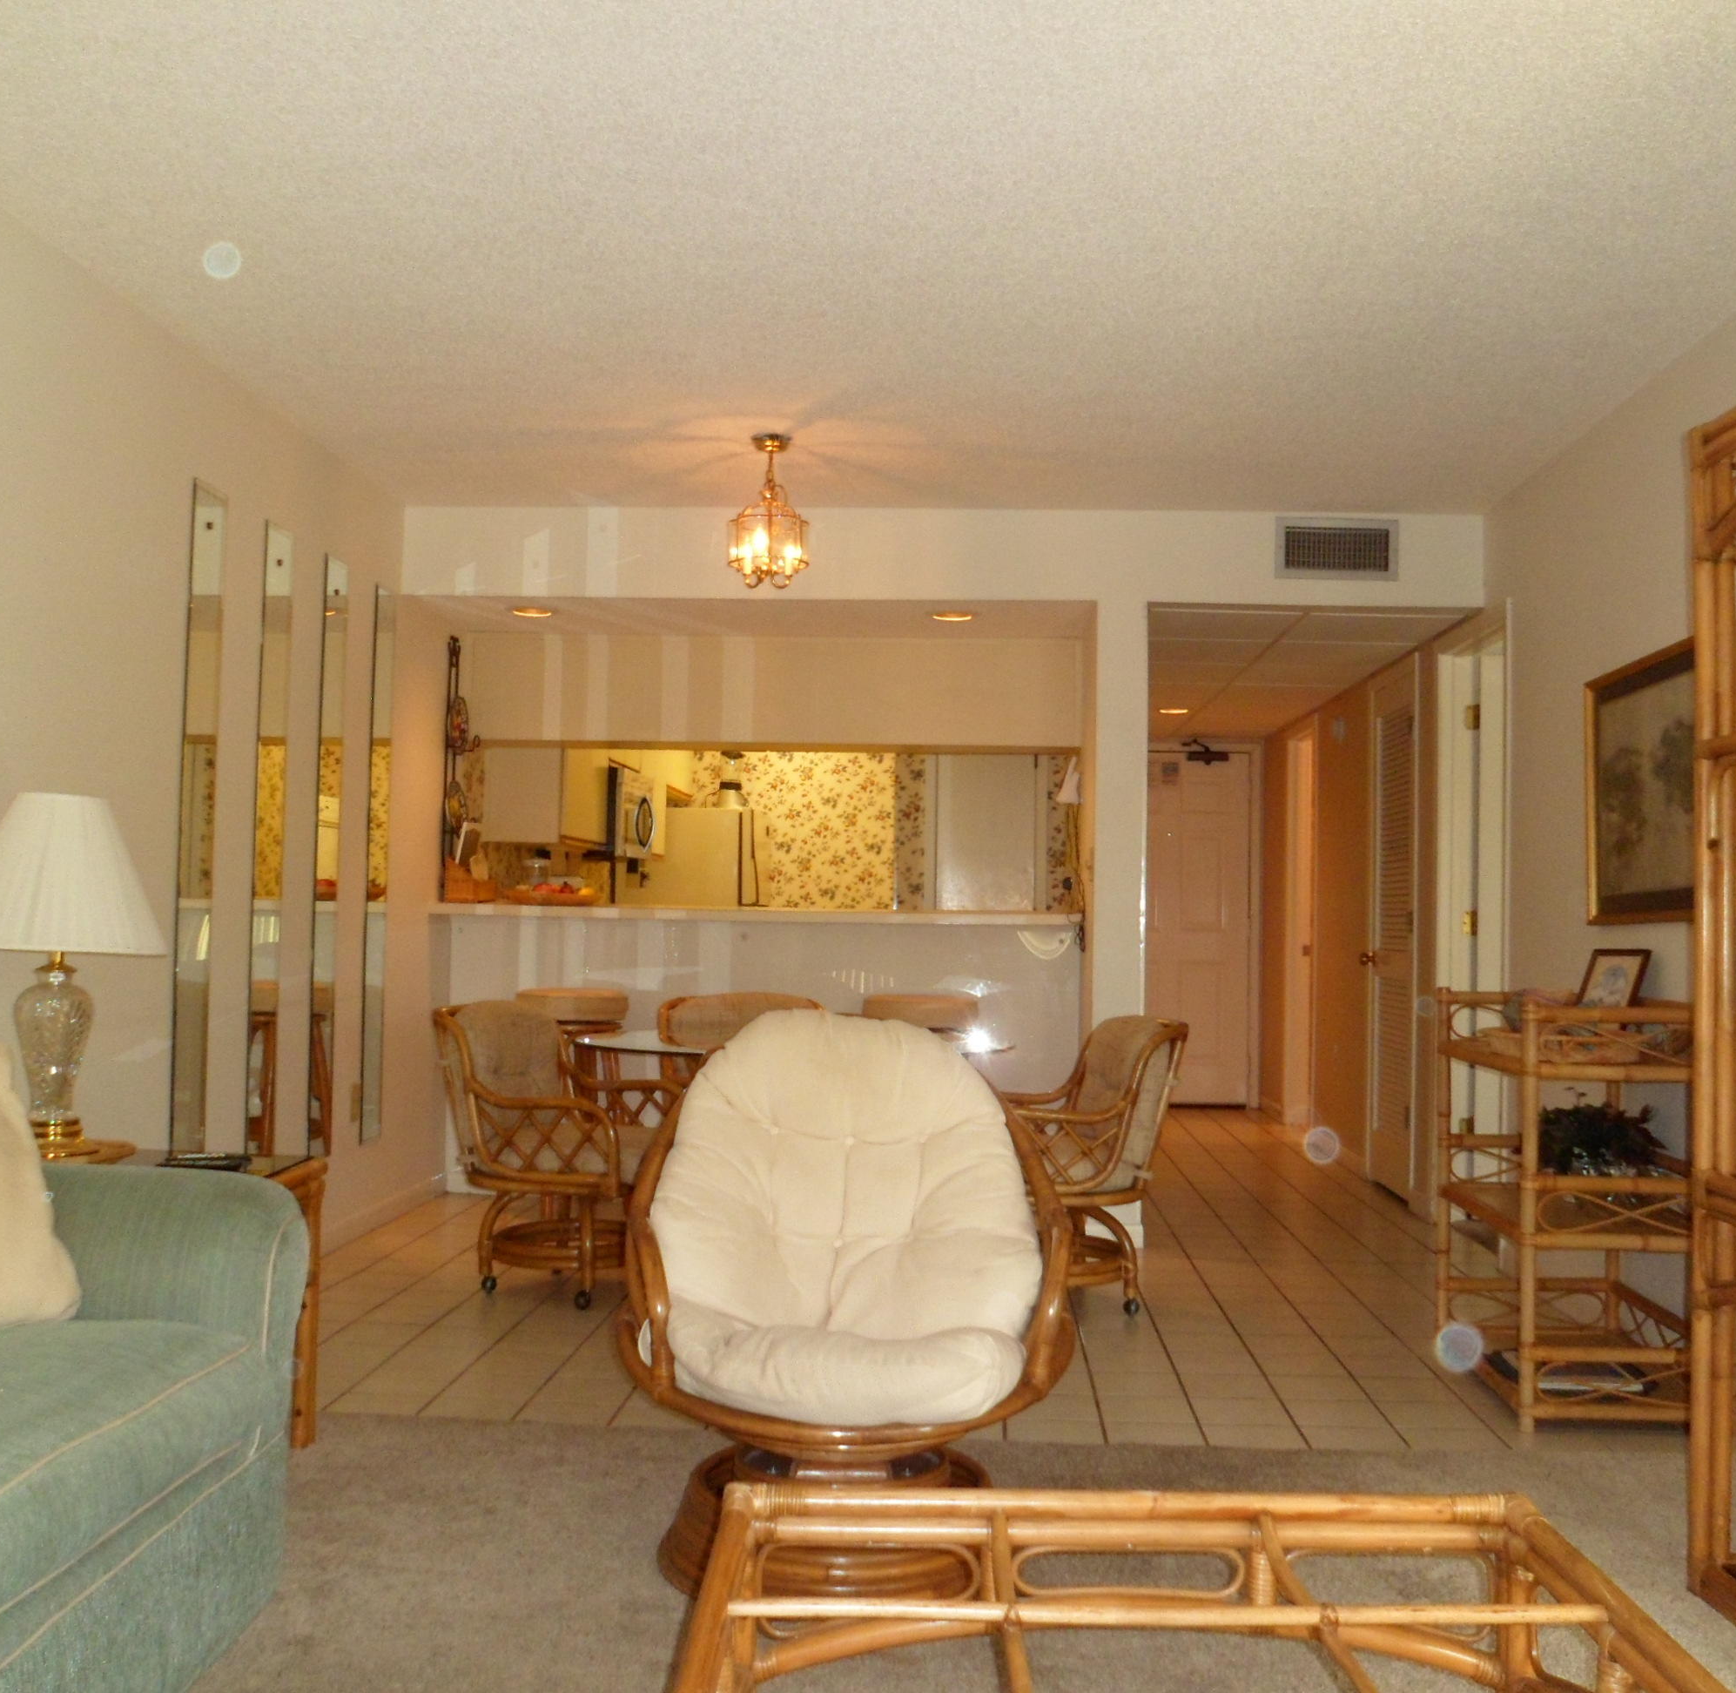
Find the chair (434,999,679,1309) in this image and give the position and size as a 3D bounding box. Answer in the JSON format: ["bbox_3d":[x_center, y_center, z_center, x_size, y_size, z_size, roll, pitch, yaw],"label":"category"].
[{"bbox_3d":[-0.820,0.836,4.725,0.590,0.810,0.580,0,-2,18],"label":"chair"}]

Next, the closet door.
[{"bbox_3d":[2.104,0.348,6.840,0.050,2.040,0.750,1,-2,3],"label":"closet door"}]

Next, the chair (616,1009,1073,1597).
[{"bbox_3d":[-0.045,0.740,2.899,0.780,0.880,0.860,1,-2,3],"label":"chair"}]

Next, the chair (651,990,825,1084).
[{"bbox_3d":[-0.425,0.870,5.302,0.580,0.805,0.600,1,-2,-1],"label":"chair"}]

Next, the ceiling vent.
[{"bbox_3d":[1.545,-0.982,5.576,0.395,0.202,0.030,1,-2,3],"label":"ceiling vent"}]

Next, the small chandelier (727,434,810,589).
[{"bbox_3d":[-0.278,-0.947,4.829,0.235,0.430,0.235,1,-2,3],"label":"small chandelier"}]

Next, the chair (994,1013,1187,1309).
[{"bbox_3d":[0.516,0.859,4.625,0.590,0.805,0.580,1,-2,-9],"label":"chair"}]

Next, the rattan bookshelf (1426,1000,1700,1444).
[{"bbox_3d":[1.639,0.797,3.865,0.500,0.910,0.650,1,-2,3],"label":"rattan bookshelf"}]

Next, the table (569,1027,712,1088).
[{"bbox_3d":[-0.211,0.896,4.707,1.220,0.710,1.220,1,-2,3],"label":"table"}]

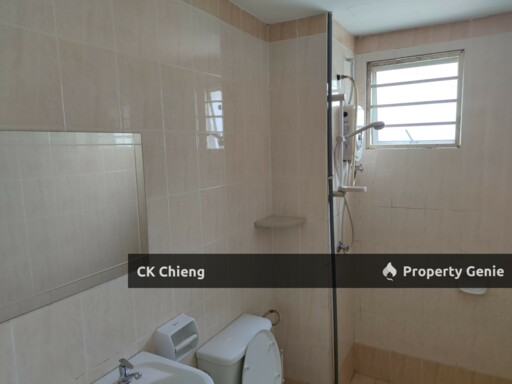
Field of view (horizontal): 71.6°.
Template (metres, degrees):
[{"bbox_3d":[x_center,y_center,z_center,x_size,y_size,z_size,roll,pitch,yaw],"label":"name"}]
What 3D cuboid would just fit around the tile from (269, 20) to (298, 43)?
[{"bbox_3d":[0.152,-0.905,2.007,0.175,0.105,0.010,3,9,30],"label":"tile"}]

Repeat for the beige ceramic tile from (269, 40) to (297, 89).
[{"bbox_3d":[0.155,-0.732,2.048,0.184,0.258,0.010,3,9,30],"label":"beige ceramic tile"}]

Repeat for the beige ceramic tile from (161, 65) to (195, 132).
[{"bbox_3d":[-0.316,-0.378,1.451,0.010,0.256,0.199,3,9,30],"label":"beige ceramic tile"}]

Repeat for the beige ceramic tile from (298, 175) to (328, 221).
[{"bbox_3d":[0.331,0.046,2.026,0.171,0.254,0.010,3,9,30],"label":"beige ceramic tile"}]

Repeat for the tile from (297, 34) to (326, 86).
[{"bbox_3d":[0.310,-0.724,1.959,0.172,0.258,0.010,3,9,30],"label":"tile"}]

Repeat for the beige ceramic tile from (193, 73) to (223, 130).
[{"bbox_3d":[-0.211,-0.397,1.604,0.010,0.254,0.197,3,9,30],"label":"beige ceramic tile"}]

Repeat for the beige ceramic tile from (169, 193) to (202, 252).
[{"bbox_3d":[-0.297,0.131,1.501,0.010,0.254,0.197,3,9,30],"label":"beige ceramic tile"}]

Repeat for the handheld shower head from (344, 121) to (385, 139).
[{"bbox_3d":[0.579,-0.327,1.906,0.221,0.060,0.075,-15,-1,31],"label":"handheld shower head"}]

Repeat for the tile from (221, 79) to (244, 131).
[{"bbox_3d":[-0.117,-0.429,1.794,0.010,0.256,0.199,3,9,30],"label":"tile"}]

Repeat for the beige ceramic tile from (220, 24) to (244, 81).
[{"bbox_3d":[-0.124,-0.685,1.760,0.010,0.258,0.199,3,9,30],"label":"beige ceramic tile"}]

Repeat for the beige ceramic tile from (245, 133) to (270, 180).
[{"bbox_3d":[0.006,-0.197,1.992,0.010,0.254,0.241,3,9,30],"label":"beige ceramic tile"}]

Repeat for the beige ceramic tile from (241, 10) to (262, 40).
[{"bbox_3d":[-0.024,-0.885,1.890,0.010,0.105,0.198,3,9,30],"label":"beige ceramic tile"}]

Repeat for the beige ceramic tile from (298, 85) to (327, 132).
[{"bbox_3d":[0.318,-0.469,1.994,0.172,0.256,0.010,3,9,30],"label":"beige ceramic tile"}]

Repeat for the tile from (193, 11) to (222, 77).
[{"bbox_3d":[-0.219,-0.655,1.577,0.010,0.257,0.198,3,9,30],"label":"tile"}]

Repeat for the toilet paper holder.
[{"bbox_3d":[-0.312,0.596,1.440,0.085,0.133,0.158,3,9,30],"label":"toilet paper holder"}]

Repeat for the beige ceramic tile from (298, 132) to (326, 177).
[{"bbox_3d":[0.320,-0.208,2.014,0.175,0.257,0.010,3,9,30],"label":"beige ceramic tile"}]

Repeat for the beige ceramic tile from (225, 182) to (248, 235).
[{"bbox_3d":[-0.102,0.079,1.862,0.010,0.256,0.199,3,9,30],"label":"beige ceramic tile"}]

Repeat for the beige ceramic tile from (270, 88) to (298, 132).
[{"bbox_3d":[0.165,-0.465,2.051,0.182,0.254,0.010,3,9,30],"label":"beige ceramic tile"}]

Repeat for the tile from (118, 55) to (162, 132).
[{"bbox_3d":[-0.410,-0.349,1.268,0.010,0.254,0.197,3,9,30],"label":"tile"}]

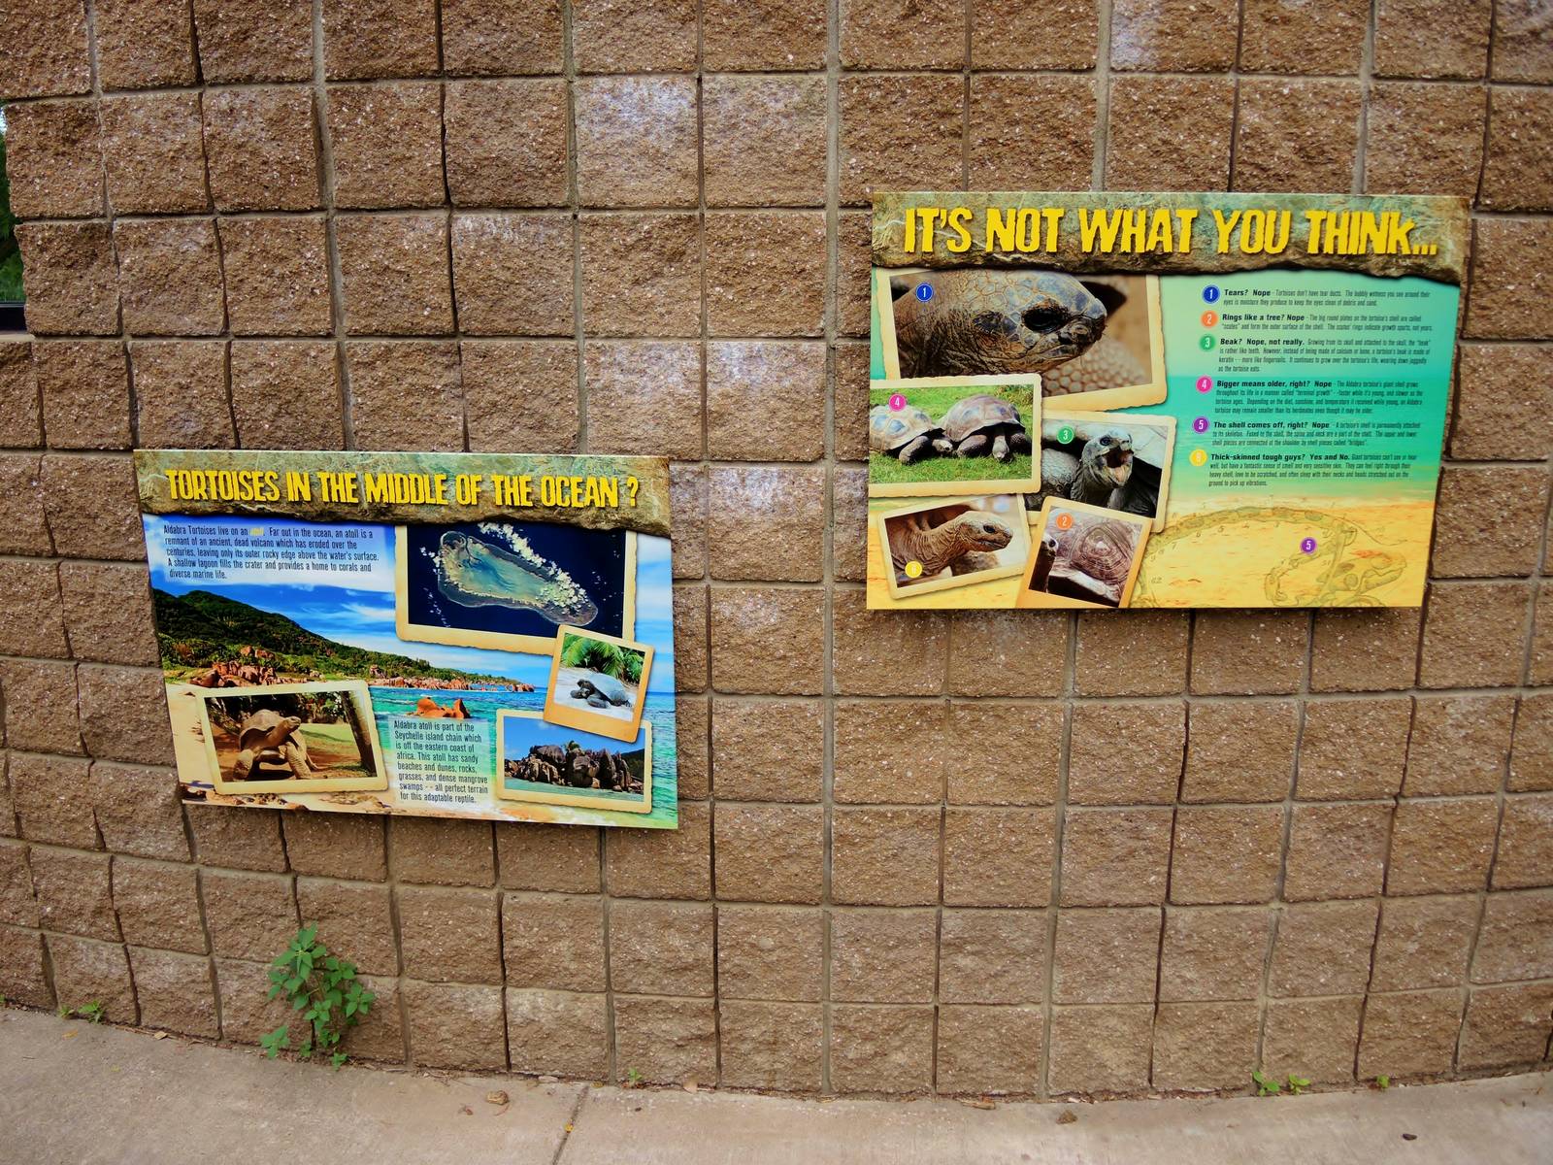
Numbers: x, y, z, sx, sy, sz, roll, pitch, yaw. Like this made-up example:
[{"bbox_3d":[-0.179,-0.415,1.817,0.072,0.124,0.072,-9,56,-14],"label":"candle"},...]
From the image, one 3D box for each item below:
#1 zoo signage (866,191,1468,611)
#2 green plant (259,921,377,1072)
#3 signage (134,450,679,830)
[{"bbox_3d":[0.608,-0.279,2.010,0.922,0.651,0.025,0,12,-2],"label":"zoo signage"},{"bbox_3d":[-0.873,0.794,2.395,0.205,0.320,0.130,3,15,10],"label":"green plant"},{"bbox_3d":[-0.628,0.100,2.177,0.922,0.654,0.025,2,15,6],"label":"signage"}]

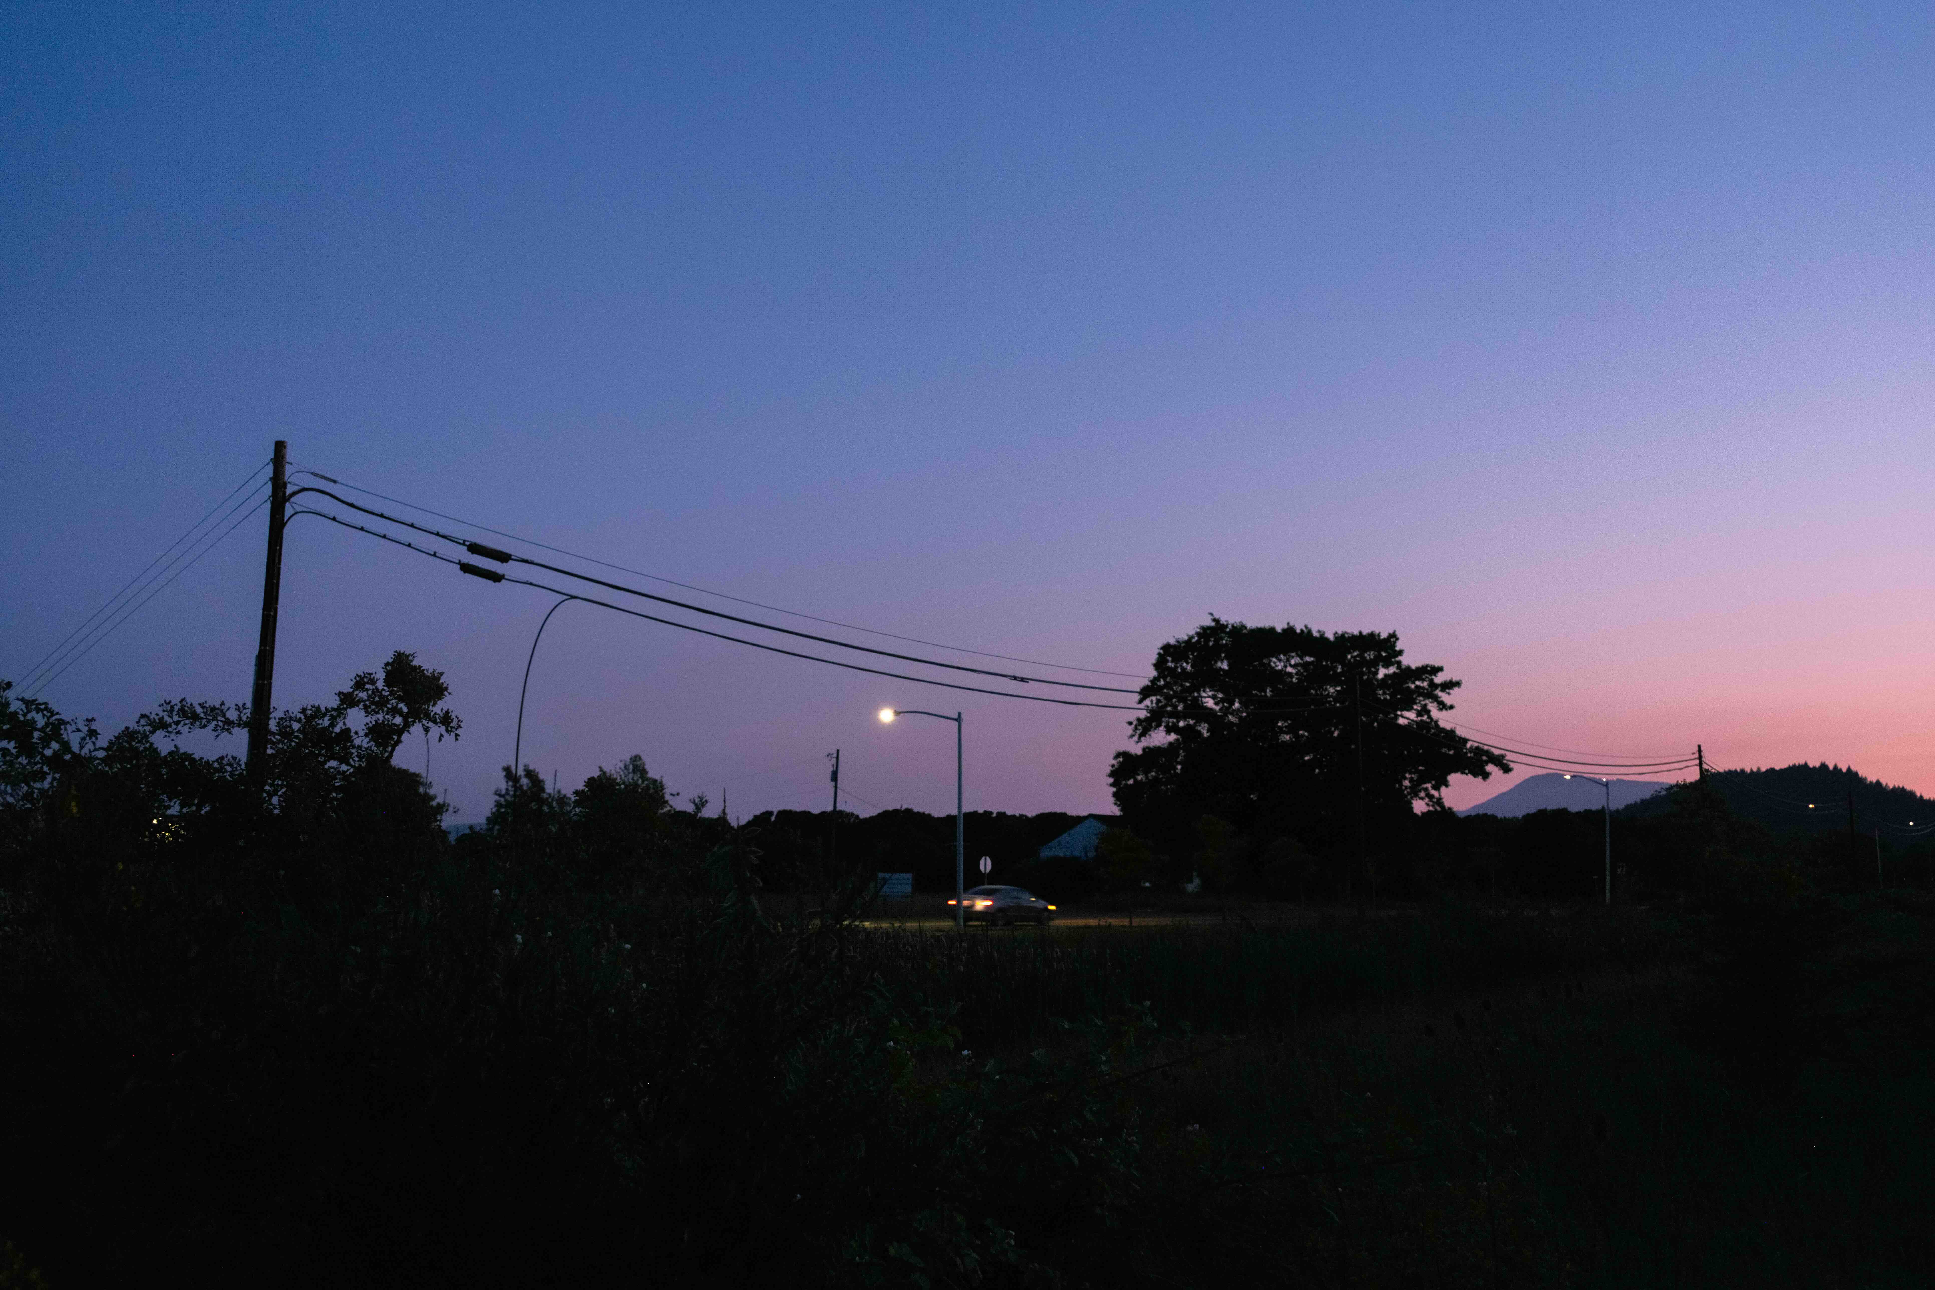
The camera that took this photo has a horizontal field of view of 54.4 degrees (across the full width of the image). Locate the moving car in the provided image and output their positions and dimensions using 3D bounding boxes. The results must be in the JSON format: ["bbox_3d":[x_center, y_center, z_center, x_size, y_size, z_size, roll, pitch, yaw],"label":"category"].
[{"bbox_3d":[1.270,9.740,70.341,1.820,1.450,4.650,-5,-8,34],"label":"moving car"}]

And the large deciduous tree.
[{"bbox_3d":[24.000,8.054,131.979,27.000,19.400,24.000,0,-7,0],"label":"large deciduous tree"}]

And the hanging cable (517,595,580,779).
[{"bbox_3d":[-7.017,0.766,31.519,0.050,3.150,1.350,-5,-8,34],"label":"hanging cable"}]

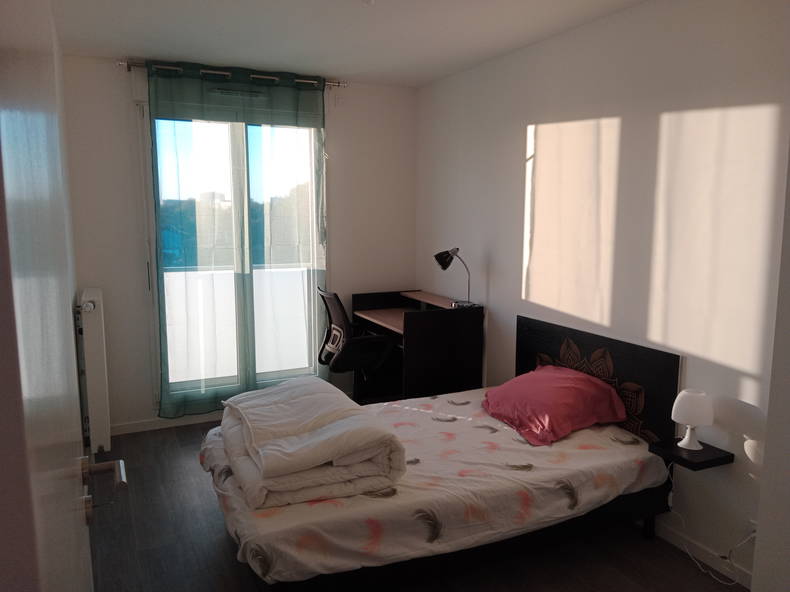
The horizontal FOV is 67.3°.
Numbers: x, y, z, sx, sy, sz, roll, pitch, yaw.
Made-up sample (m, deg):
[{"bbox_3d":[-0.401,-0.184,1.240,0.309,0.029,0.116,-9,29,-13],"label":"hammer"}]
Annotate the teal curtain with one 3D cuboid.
[{"bbox_3d":[-1.063,-0.370,4.222,1.243,2.362,0.101,-4,9,-26],"label":"teal curtain"}]

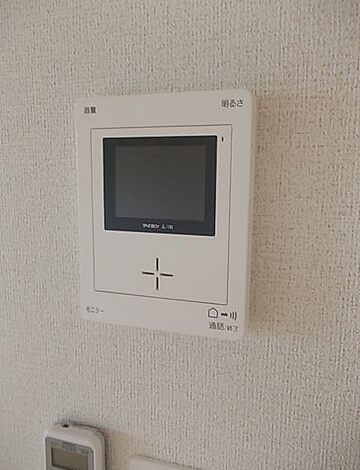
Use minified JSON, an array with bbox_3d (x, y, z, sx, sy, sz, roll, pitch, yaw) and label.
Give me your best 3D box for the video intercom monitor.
[{"bbox_3d":[-0.013,-0.015,0.296,0.132,0.173,0.023,3,9,17],"label":"video intercom monitor"}]

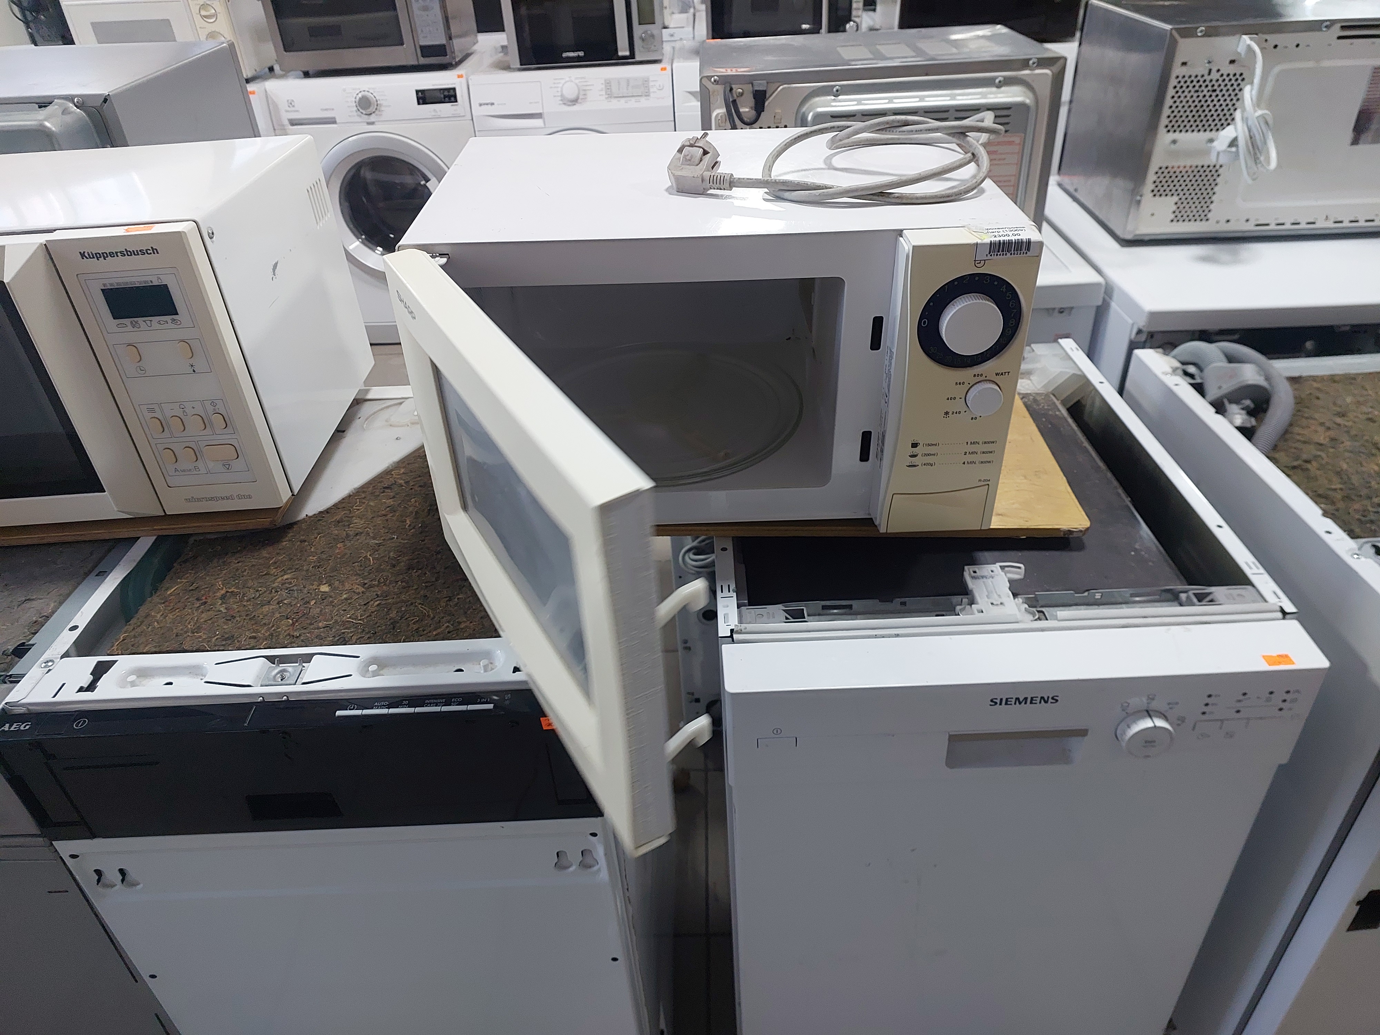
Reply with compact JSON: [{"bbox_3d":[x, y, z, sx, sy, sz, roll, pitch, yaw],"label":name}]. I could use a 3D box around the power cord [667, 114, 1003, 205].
[{"bbox_3d":[0.125,-0.312,0.764,0.280,0.050,0.185,-2,35,0],"label":"power cord"}]

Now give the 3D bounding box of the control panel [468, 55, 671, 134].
[{"bbox_3d":[-0.345,-1.252,2.733,0.592,0.142,0.055,-5,35,-4],"label":"control panel"}]

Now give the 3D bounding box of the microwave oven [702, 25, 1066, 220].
[{"bbox_3d":[0.245,-0.551,1.350,0.460,0.256,0.315,-2,35,0],"label":"microwave oven"}]

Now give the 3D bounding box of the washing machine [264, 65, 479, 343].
[{"bbox_3d":[-0.971,-1.119,3.196,0.597,0.850,0.600,-4,35,-3],"label":"washing machine"}]

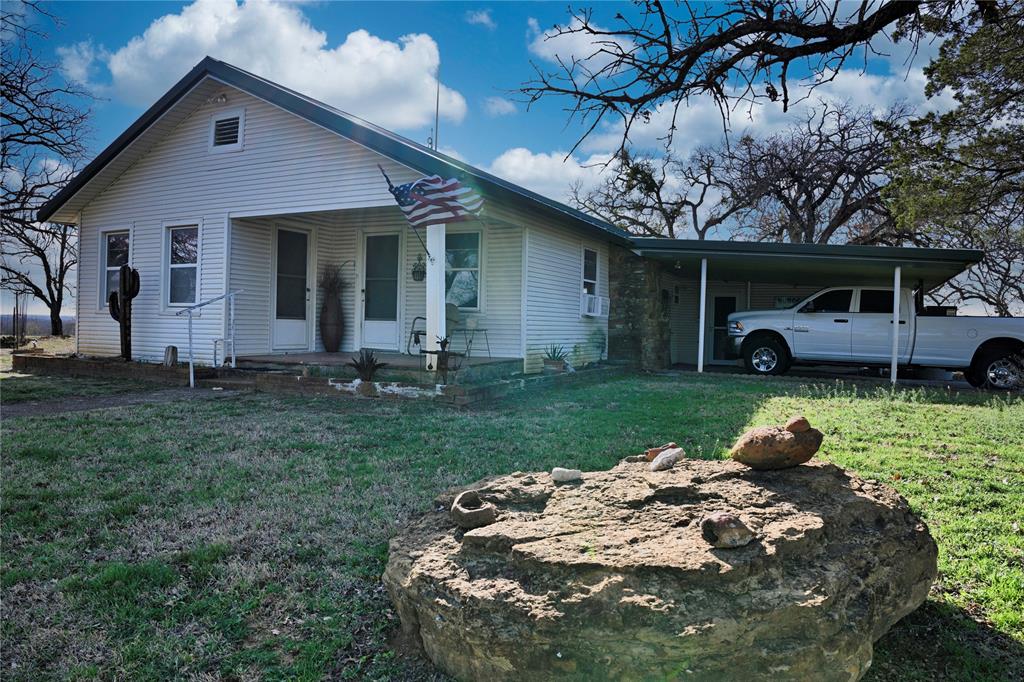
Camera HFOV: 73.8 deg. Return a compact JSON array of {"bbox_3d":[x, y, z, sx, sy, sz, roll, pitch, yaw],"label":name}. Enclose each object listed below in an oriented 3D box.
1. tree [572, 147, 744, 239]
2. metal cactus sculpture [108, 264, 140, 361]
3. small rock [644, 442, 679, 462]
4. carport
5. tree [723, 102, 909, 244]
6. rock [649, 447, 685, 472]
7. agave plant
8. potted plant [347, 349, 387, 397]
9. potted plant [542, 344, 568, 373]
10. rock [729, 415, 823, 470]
[{"bbox_3d":[6.766,-4.213,32.099,8.200,9.820,7.500,1,1,12],"label":"tree"},{"bbox_3d":[-5.962,-0.439,10.500,0.550,1.480,0.260,2,1,28],"label":"metal cactus sculpture"},{"bbox_3d":[0.811,0.605,3.700,0.180,0.090,0.140,1,1,13],"label":"small rock"},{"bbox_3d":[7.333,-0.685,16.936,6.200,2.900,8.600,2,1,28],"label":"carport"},{"bbox_3d":[13.709,-4.986,31.117,9.000,11.700,8.500,2,1,24],"label":"tree"},{"bbox_3d":[0.815,0.625,3.600,0.185,0.115,0.130,1,1,13],"label":"rock"},{"bbox_3d":[-1.673,0.284,7.900,0.470,0.390,0.470,1,1,0],"label":"agave plant"},{"bbox_3d":[-1.679,0.365,7.900,0.450,0.530,0.450,1,1,0],"label":"potted plant"},{"bbox_3d":[0.682,0.274,10.700,0.410,0.430,0.410,2,1,28],"label":"potted plant"},{"bbox_3d":[1.381,0.533,3.550,0.470,0.270,0.360,2,1,21],"label":"rock"}]

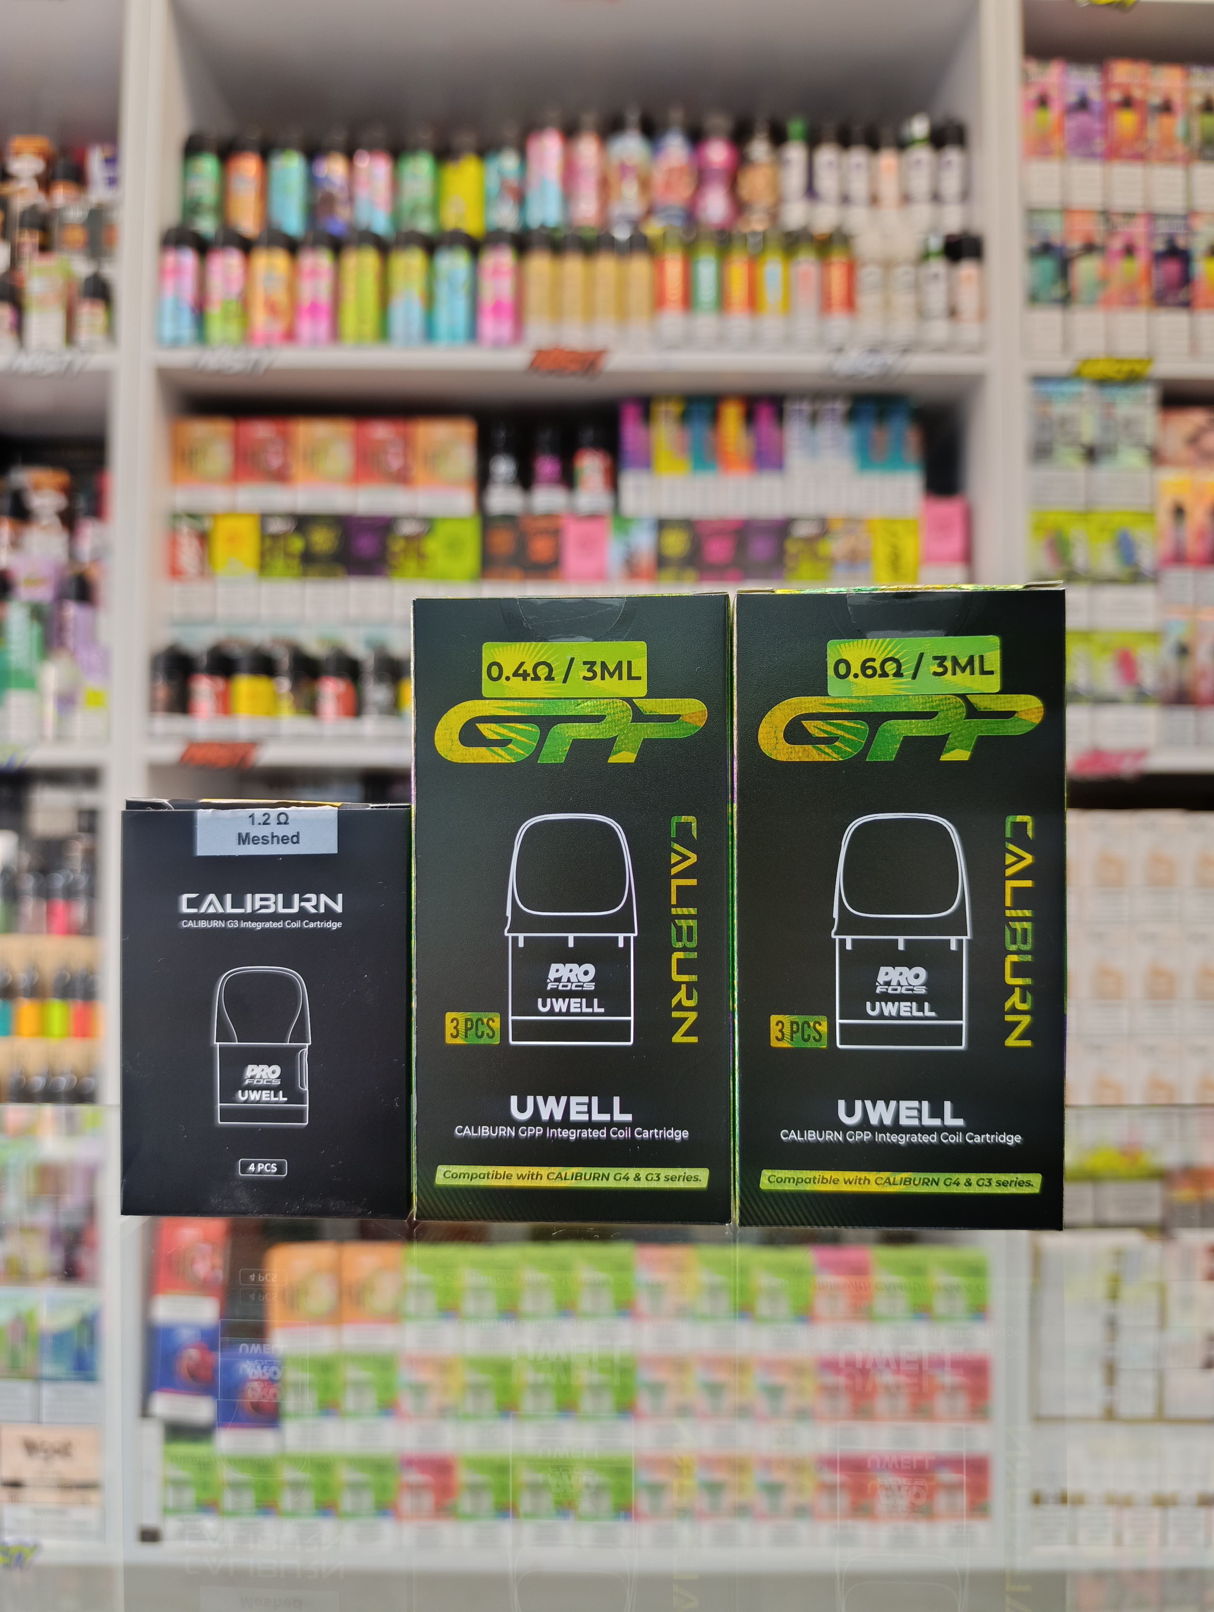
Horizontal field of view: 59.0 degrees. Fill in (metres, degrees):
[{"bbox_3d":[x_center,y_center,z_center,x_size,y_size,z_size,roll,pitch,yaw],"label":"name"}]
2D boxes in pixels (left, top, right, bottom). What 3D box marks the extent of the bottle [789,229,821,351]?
[{"bbox_3d":[0.166,-0.428,0.900,0.028,0.105,0.028,0,-2,0],"label":"bottle"}]

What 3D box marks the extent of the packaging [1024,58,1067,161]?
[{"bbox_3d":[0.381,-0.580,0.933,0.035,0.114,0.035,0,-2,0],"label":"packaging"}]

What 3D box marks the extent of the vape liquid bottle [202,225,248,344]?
[{"bbox_3d":[-0.358,-0.481,1.008,0.038,0.114,0.038,0,-2,0],"label":"vape liquid bottle"}]

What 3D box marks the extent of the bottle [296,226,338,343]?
[{"bbox_3d":[-0.273,-0.481,1.008,0.038,0.114,0.038,0,-2,0],"label":"bottle"}]

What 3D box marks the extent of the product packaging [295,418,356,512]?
[{"bbox_3d":[-0.255,-0.309,0.989,0.056,0.087,0.027,0,-1,0],"label":"product packaging"}]

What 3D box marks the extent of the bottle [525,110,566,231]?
[{"bbox_3d":[-0.054,-0.558,0.957,0.035,0.112,0.035,0,-2,0],"label":"bottle"}]

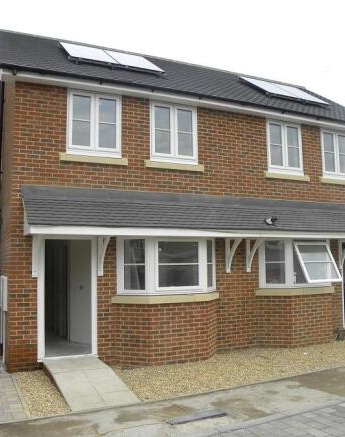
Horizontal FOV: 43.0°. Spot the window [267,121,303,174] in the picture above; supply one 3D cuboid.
[{"bbox_3d":[2.591,-1.600,10.001,1.046,1.195,0.100,2,-5,-26],"label":"window"}]

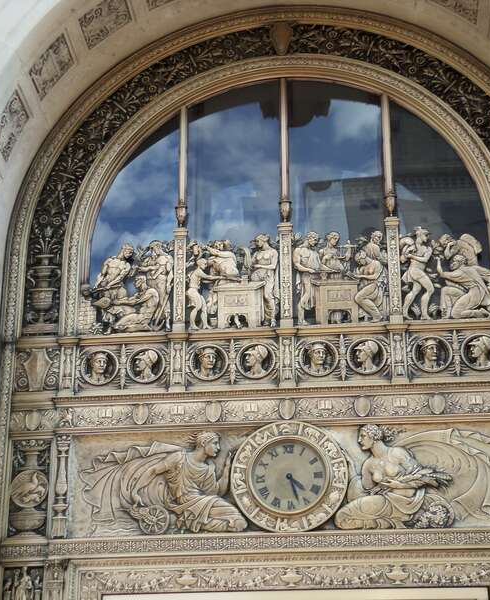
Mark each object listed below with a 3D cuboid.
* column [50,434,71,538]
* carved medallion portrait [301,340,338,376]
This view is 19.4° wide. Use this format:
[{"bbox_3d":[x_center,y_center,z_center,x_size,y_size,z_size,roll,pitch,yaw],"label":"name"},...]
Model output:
[{"bbox_3d":[-1.596,1.604,12.389,0.180,0.950,0.150,-2,-28,4],"label":"column"},{"bbox_3d":[0.653,0.519,12.745,0.350,0.350,0.090,-2,-28,4],"label":"carved medallion portrait"}]

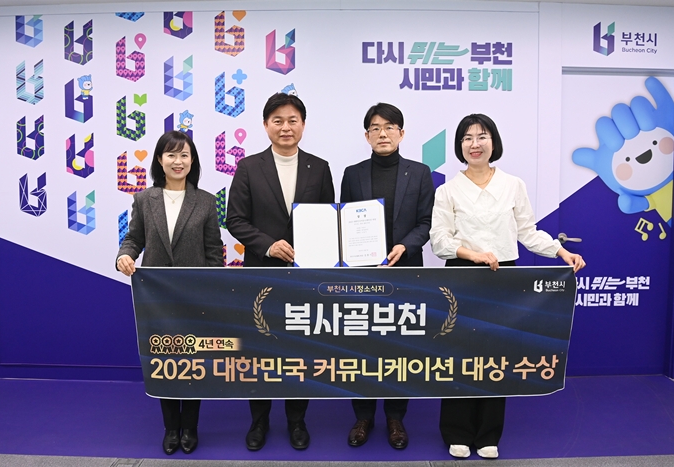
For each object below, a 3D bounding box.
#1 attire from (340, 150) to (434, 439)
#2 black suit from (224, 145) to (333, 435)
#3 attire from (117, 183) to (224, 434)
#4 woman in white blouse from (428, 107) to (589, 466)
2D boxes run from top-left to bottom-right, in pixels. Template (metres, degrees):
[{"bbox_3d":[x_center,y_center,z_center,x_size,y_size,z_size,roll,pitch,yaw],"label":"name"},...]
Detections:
[{"bbox_3d":[0.256,0.284,2.411,0.487,1.427,0.386,1,3,3],"label":"attire"},{"bbox_3d":[-0.296,0.268,2.400,0.528,1.433,0.406,0,3,-4],"label":"black suit"},{"bbox_3d":[-0.801,0.358,2.344,0.467,1.229,0.376,0,3,-11],"label":"attire"},{"bbox_3d":[0.797,0.233,2.276,0.680,1.631,0.426,1,3,10],"label":"woman in white blouse"}]

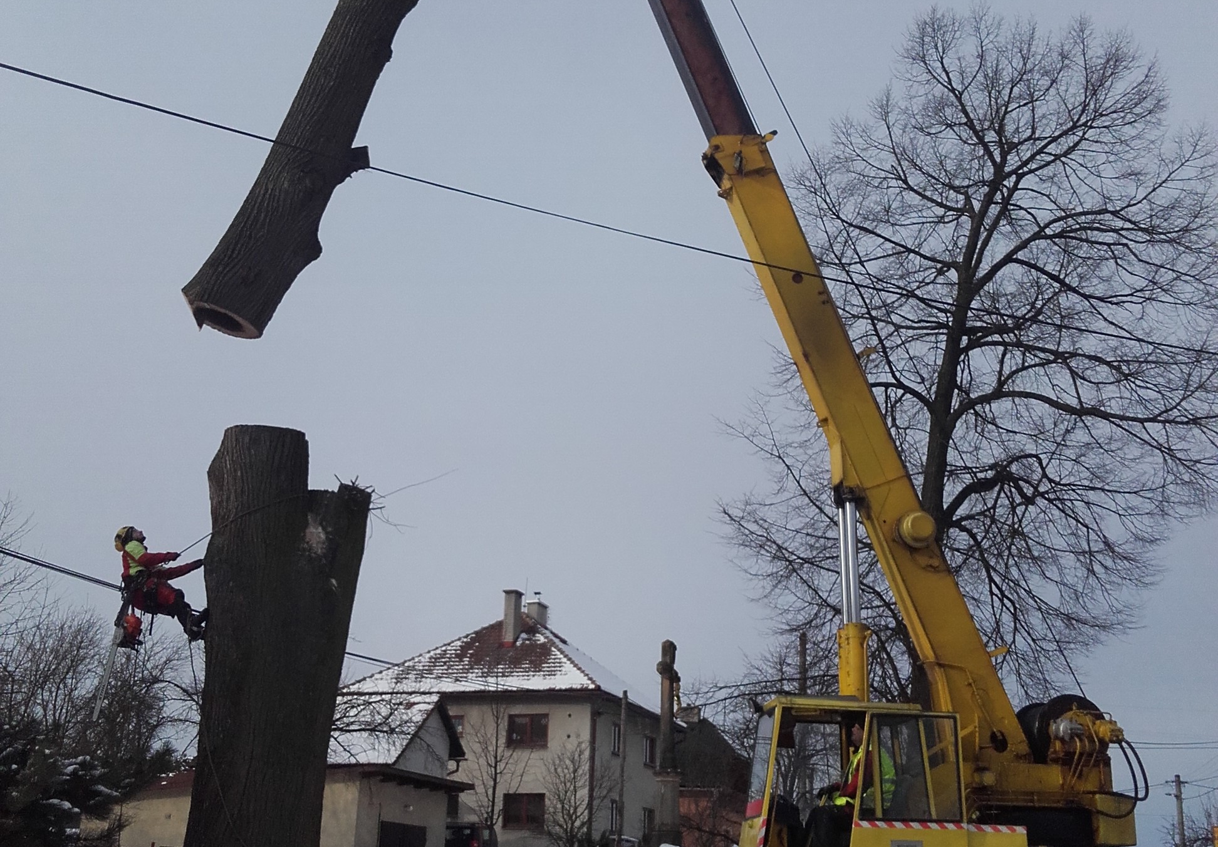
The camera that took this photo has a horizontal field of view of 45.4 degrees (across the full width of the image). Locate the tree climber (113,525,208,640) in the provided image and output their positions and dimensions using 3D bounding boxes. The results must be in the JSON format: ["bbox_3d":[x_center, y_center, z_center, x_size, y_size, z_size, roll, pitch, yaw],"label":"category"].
[{"bbox_3d":[-4.409,1.571,14.300,1.040,1.120,0.550,1,-18,0],"label":"tree climber"}]

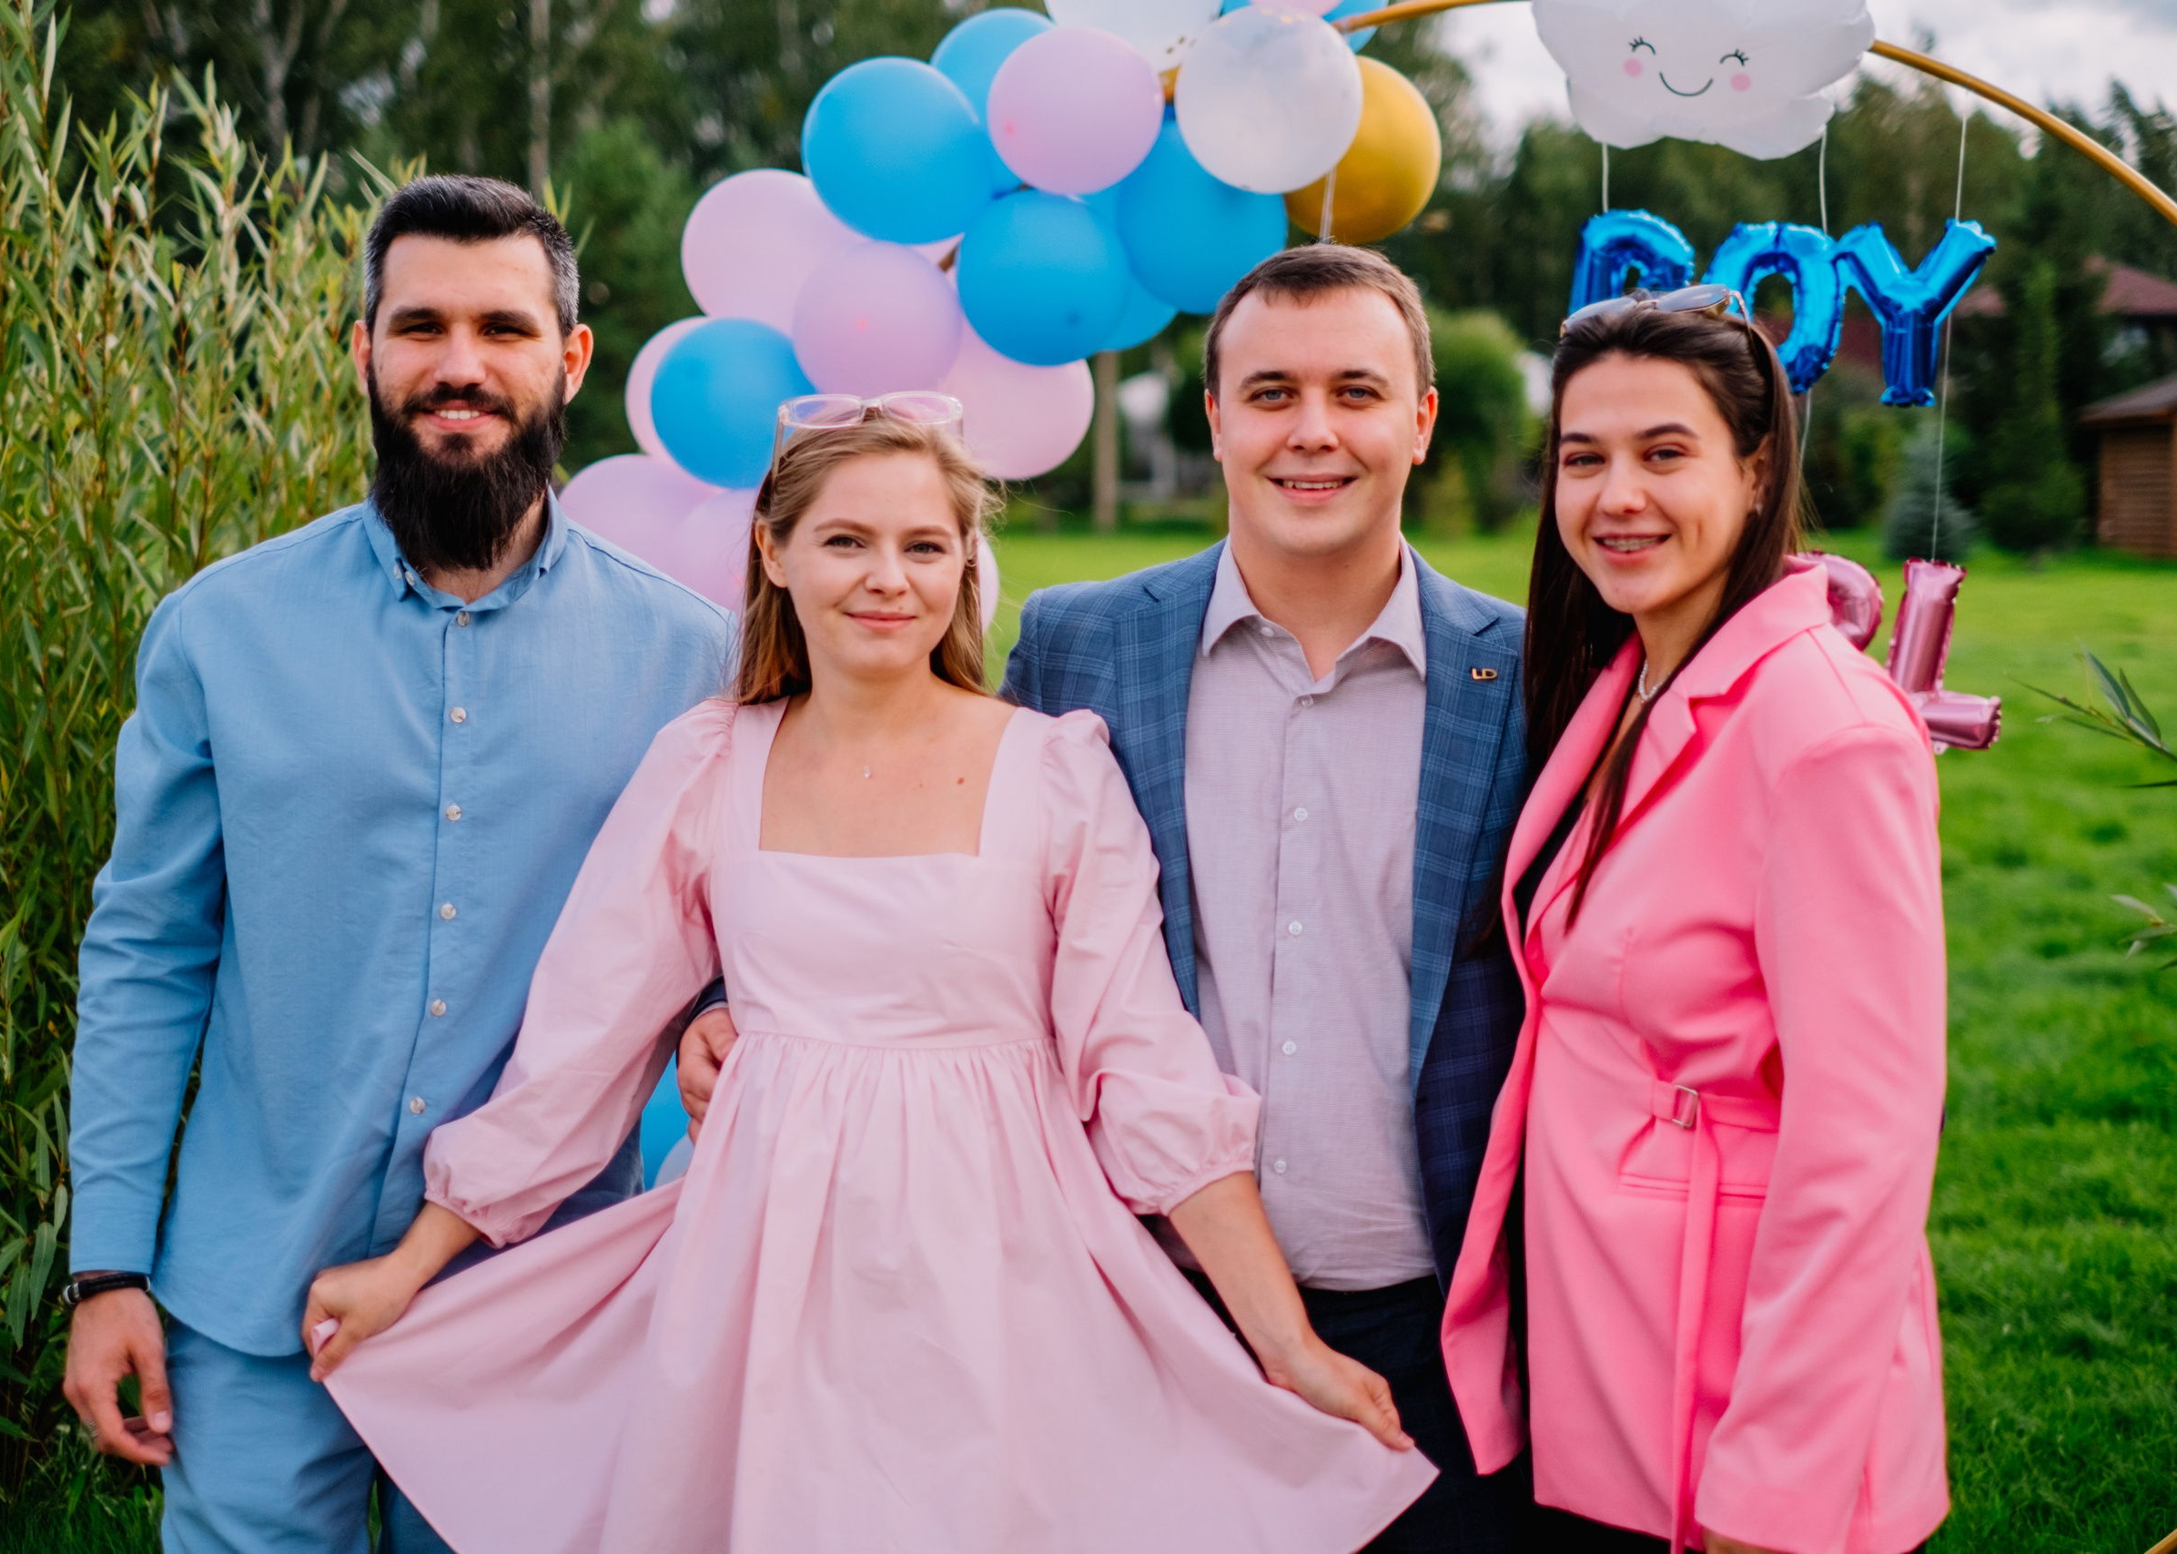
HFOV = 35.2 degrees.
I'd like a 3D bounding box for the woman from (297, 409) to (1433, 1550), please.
[{"bbox_3d":[-0.178,0.516,2.755,0.880,1.620,0.450,0,5,-5],"label":"woman"}]

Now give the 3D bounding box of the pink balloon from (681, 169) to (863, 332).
[{"bbox_3d":[-0.385,-0.644,4.226,0.238,0.213,0.213,0,5,0],"label":"pink balloon"}]

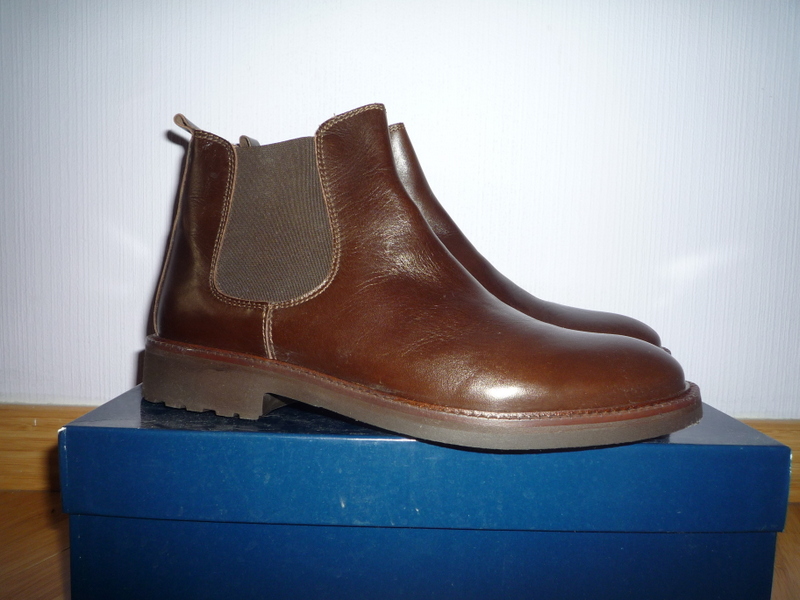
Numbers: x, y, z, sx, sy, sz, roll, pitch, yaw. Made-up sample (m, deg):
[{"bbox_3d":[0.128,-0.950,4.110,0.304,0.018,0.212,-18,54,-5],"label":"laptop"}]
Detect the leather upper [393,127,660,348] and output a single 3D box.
[{"bbox_3d":[0.028,-0.030,0.393,0.306,0.165,0.109,2,5,3],"label":"leather upper"}]

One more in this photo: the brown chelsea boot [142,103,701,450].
[{"bbox_3d":[0.005,-0.023,0.308,0.306,0.165,0.109,2,5,9],"label":"brown chelsea boot"}]

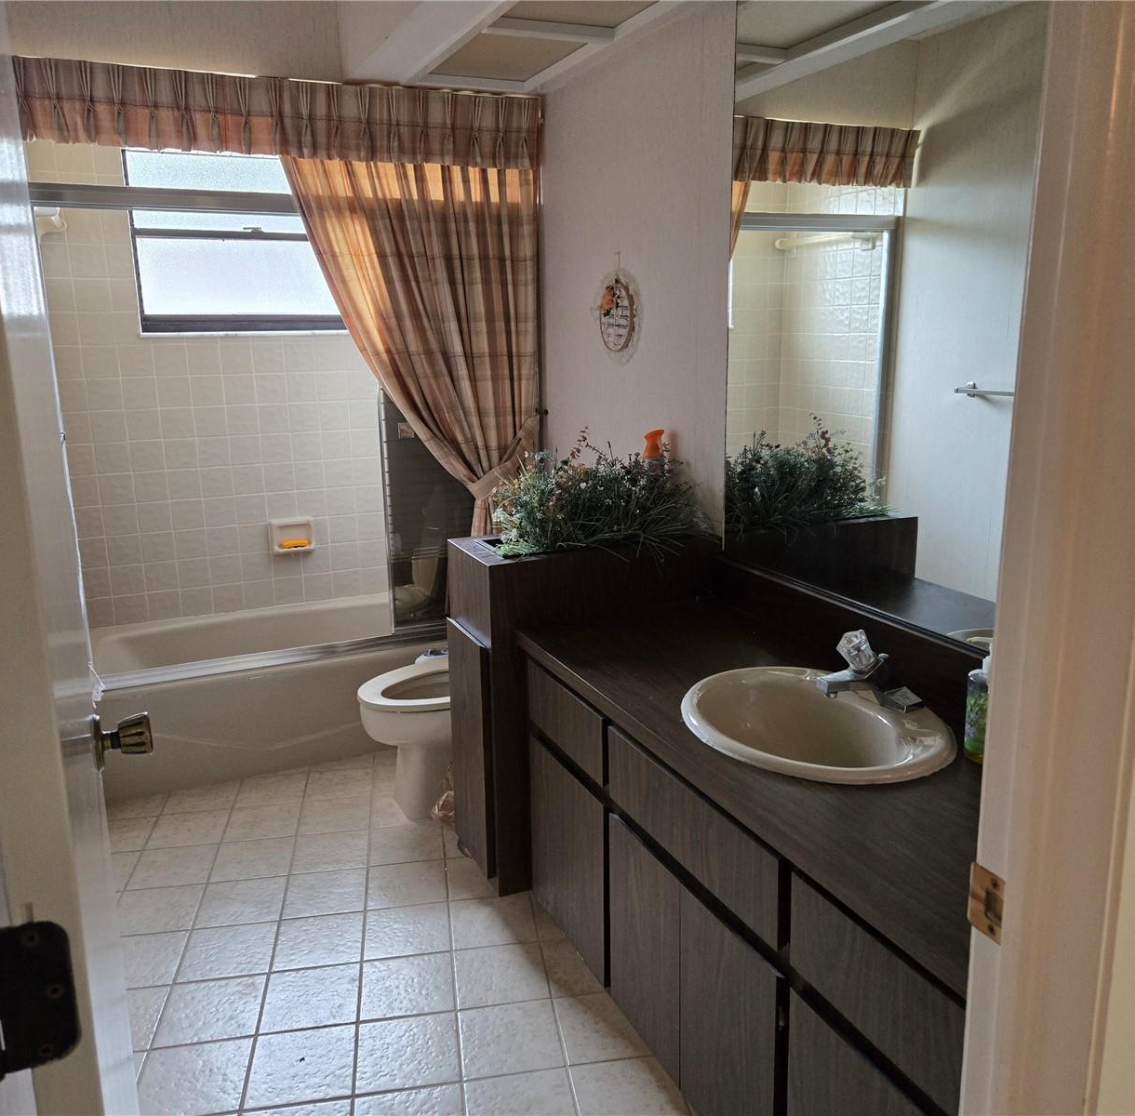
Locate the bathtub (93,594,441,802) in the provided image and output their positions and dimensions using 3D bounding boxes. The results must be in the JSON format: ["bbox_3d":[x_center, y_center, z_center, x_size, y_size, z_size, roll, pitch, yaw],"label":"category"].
[{"bbox_3d":[-0.909,0.423,3.555,1.515,0.360,0.745,-7,15,-24],"label":"bathtub"}]

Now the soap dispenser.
[{"bbox_3d":[0.654,0.231,1.525,0.048,0.170,0.068,-7,15,-24],"label":"soap dispenser"}]

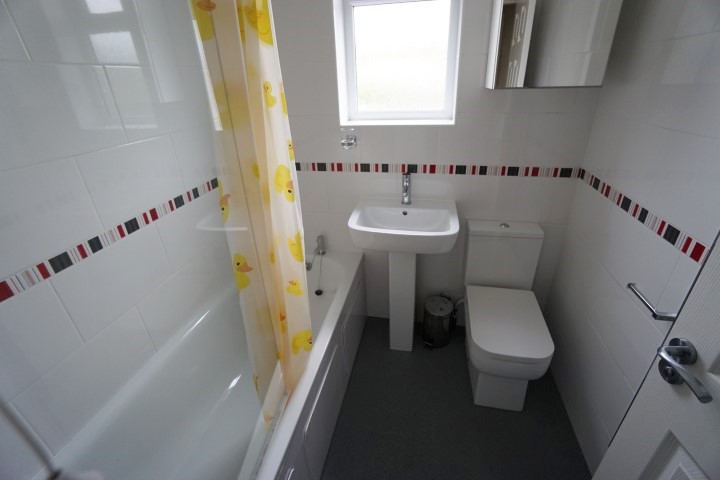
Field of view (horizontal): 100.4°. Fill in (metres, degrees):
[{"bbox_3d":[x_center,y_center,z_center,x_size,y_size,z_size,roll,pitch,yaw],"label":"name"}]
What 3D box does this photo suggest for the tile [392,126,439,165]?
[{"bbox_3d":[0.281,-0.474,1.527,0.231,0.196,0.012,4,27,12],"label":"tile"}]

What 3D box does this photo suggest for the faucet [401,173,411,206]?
[{"bbox_3d":[0.237,-0.250,1.545,0.050,0.162,0.135,4,27,12],"label":"faucet"}]

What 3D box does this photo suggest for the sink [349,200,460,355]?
[{"bbox_3d":[0.237,0.266,1.688,0.521,0.887,0.430,4,27,12],"label":"sink"}]

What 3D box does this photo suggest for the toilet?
[{"bbox_3d":[0.716,0.389,1.530,0.353,0.780,0.603,4,27,12],"label":"toilet"}]

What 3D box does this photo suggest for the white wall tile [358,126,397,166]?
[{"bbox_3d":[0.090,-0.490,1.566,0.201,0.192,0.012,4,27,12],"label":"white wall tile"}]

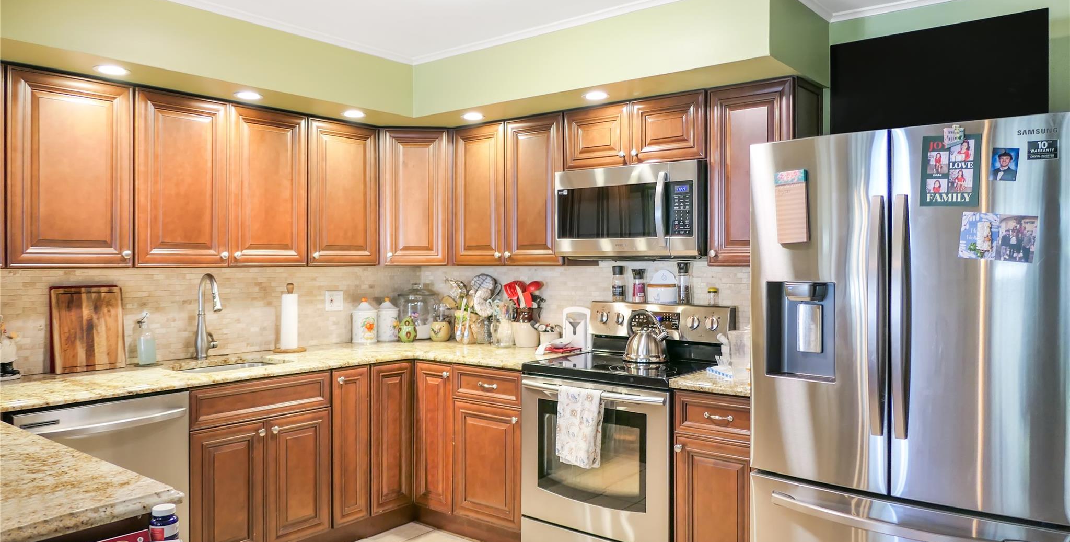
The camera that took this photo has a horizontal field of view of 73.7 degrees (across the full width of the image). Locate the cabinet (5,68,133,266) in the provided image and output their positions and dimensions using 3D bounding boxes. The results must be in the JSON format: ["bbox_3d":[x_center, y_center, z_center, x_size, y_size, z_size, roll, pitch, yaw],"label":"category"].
[{"bbox_3d":[-1.969,-0.398,2.950,0.343,0.761,0.440,0,1,39],"label":"cabinet"}]

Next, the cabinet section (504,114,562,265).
[{"bbox_3d":[0.088,-0.414,3.812,0.380,0.762,0.320,0,1,37],"label":"cabinet section"}]

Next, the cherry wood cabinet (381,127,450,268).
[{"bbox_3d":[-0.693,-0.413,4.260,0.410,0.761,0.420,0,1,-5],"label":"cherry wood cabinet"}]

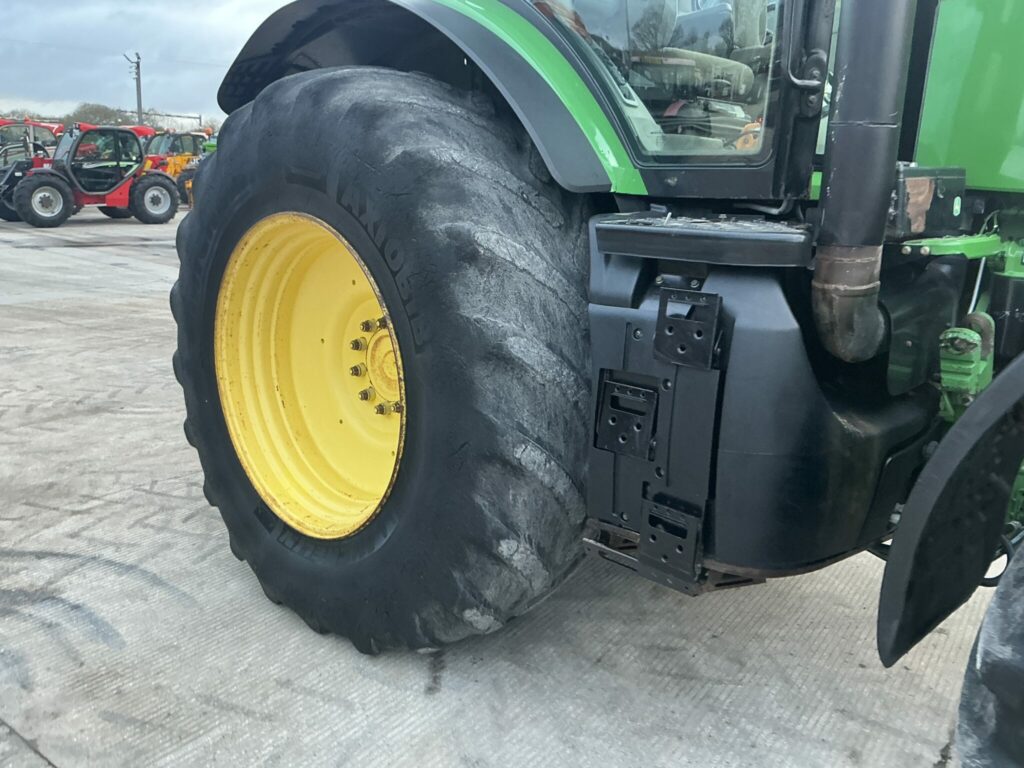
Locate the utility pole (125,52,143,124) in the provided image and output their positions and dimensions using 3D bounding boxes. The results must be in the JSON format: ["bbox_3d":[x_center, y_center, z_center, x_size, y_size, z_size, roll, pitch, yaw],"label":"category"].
[{"bbox_3d":[-22.332,-15.566,49.006,0.950,7.600,0.600,-5,16,-23],"label":"utility pole"}]

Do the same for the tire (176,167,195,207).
[{"bbox_3d":[-11.232,-6.879,29.309,0.460,1.260,1.260,13,18,37],"label":"tire"}]

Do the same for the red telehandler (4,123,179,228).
[{"bbox_3d":[-11.133,-5.322,21.113,2.250,2.380,4.700,13,18,37],"label":"red telehandler"}]

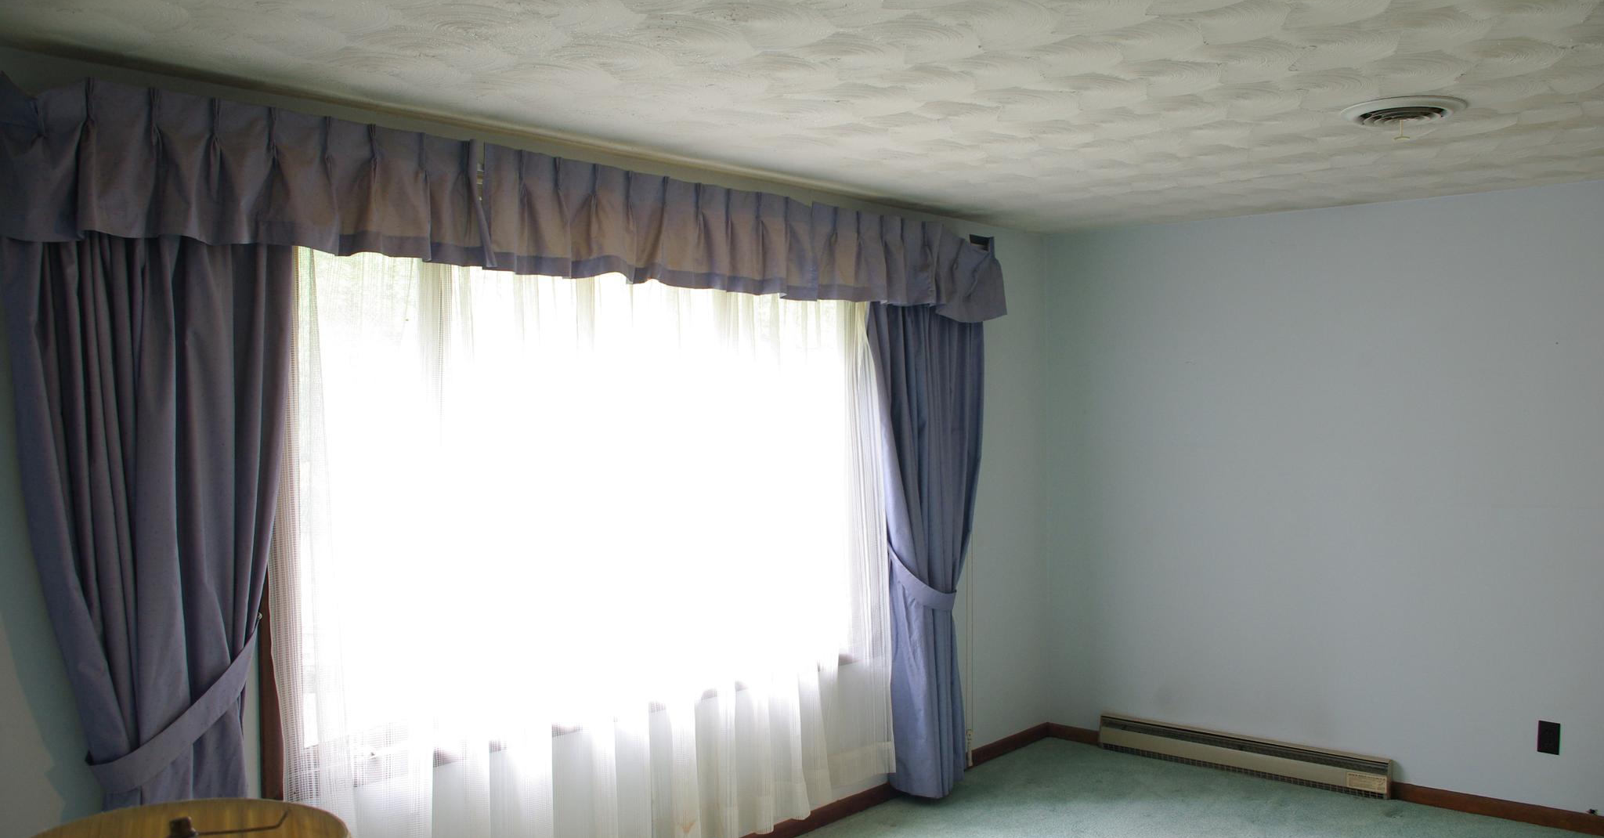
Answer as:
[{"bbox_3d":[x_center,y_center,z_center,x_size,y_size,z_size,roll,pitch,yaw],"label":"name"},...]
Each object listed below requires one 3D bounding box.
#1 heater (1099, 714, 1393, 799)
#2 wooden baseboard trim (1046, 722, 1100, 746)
[{"bbox_3d":[1.827,1.417,5.055,1.250,0.152,0.060,0,1,42],"label":"heater"},{"bbox_3d":[1.255,1.470,5.607,0.276,0.069,0.018,0,1,42],"label":"wooden baseboard trim"}]

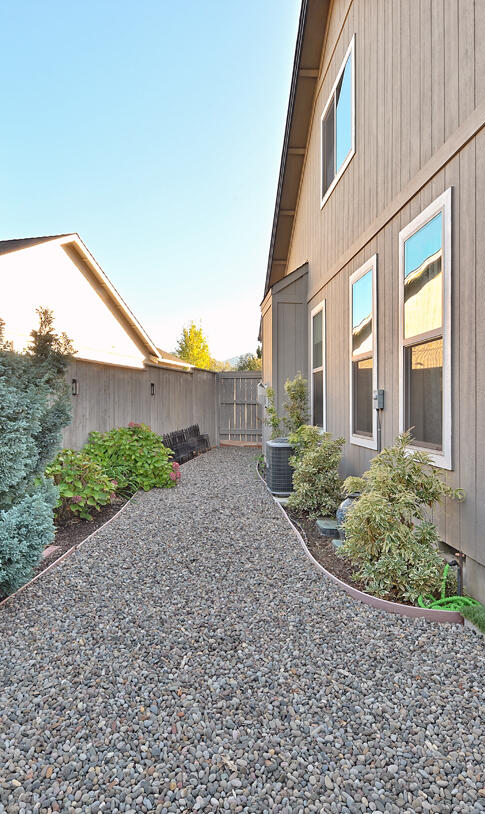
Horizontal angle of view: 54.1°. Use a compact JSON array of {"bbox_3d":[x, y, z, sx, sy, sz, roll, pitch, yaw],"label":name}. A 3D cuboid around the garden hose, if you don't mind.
[{"bbox_3d":[1.310,1.150,3.040,0.370,0.240,0.280,0,0,-4],"label":"garden hose"}]

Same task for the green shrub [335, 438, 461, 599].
[{"bbox_3d":[1.120,0.720,3.500,0.800,1.080,0.860,0,0,-4],"label":"green shrub"}]

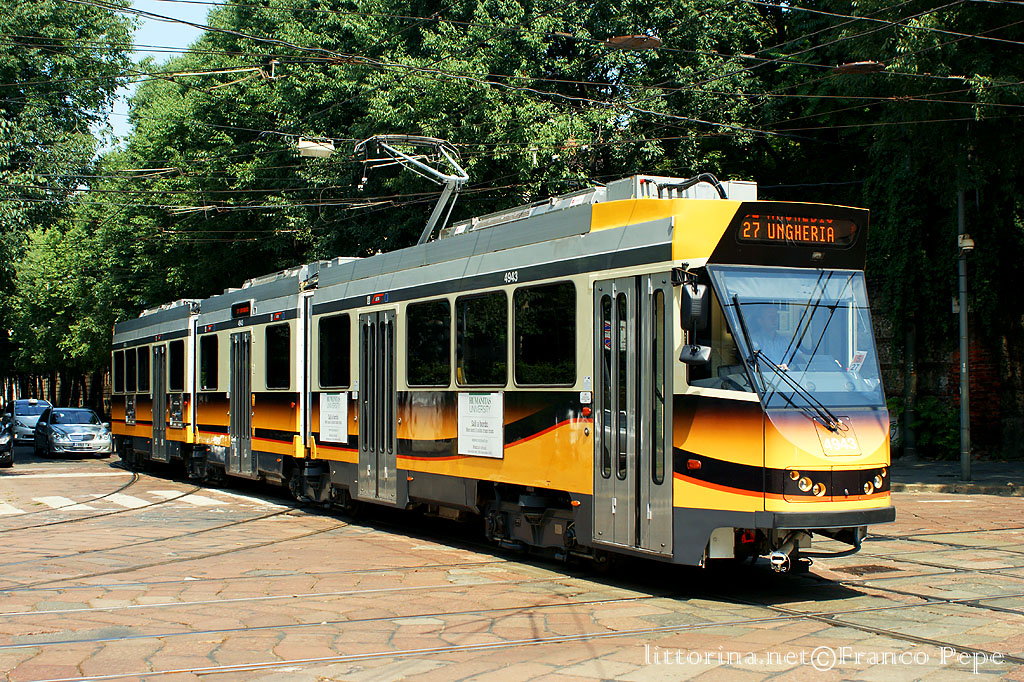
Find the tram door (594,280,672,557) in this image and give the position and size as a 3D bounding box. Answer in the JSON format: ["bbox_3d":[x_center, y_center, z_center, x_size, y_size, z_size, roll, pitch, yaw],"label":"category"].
[{"bbox_3d":[1.079,0.632,13.191,0.080,2.432,1.411,1,-2,-25],"label":"tram door"}]

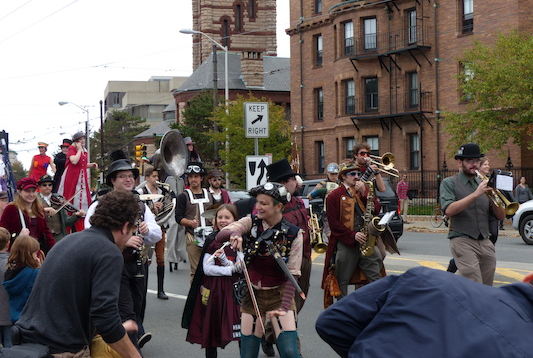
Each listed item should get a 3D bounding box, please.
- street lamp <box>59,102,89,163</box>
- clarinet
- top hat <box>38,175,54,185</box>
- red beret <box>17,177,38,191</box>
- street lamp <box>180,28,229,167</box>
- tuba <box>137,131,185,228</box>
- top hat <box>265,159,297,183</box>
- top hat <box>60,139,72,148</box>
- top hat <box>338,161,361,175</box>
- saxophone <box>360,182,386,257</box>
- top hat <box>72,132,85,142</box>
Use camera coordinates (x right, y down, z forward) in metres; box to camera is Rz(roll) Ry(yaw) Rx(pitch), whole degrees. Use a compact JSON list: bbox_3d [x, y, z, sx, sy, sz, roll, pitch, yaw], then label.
[{"bbox_3d":[-17.810,-2.595,78.529,2.750,9.000,0.350,-1,0,-22],"label":"street lamp"},{"bbox_3d":[-1.030,0.481,6.900,0.080,0.660,0.085,3,-20,-11],"label":"clarinet"},{"bbox_3d":[-3.142,0.016,12.100,0.260,0.130,0.290,-1,0,-11],"label":"top hat"},{"bbox_3d":[-2.511,0.058,8.900,0.240,0.130,0.270,-5,1,-23],"label":"red beret"},{"bbox_3d":[-3.154,-2.880,42.056,2.600,9.100,0.350,-1,0,-22],"label":"street lamp"},{"bbox_3d":[-1.431,-0.021,11.600,0.780,1.280,0.700,-2,0,36],"label":"tuba"},{"bbox_3d":[0.137,-0.069,7.500,0.295,0.175,0.260,-16,0,3],"label":"top hat"},{"bbox_3d":[-3.759,-0.665,16.000,0.270,0.150,0.290,-1,0,-6],"label":"top hat"},{"bbox_3d":[0.851,-0.107,8.600,0.280,0.140,0.250,-6,2,44],"label":"top hat"},{"bbox_3d":[1.044,0.387,8.300,0.340,0.750,0.200,2,-4,40],"label":"saxophone"},{"bbox_3d":[-3.355,-0.750,15.200,0.280,0.140,0.250,-16,0,31],"label":"top hat"}]

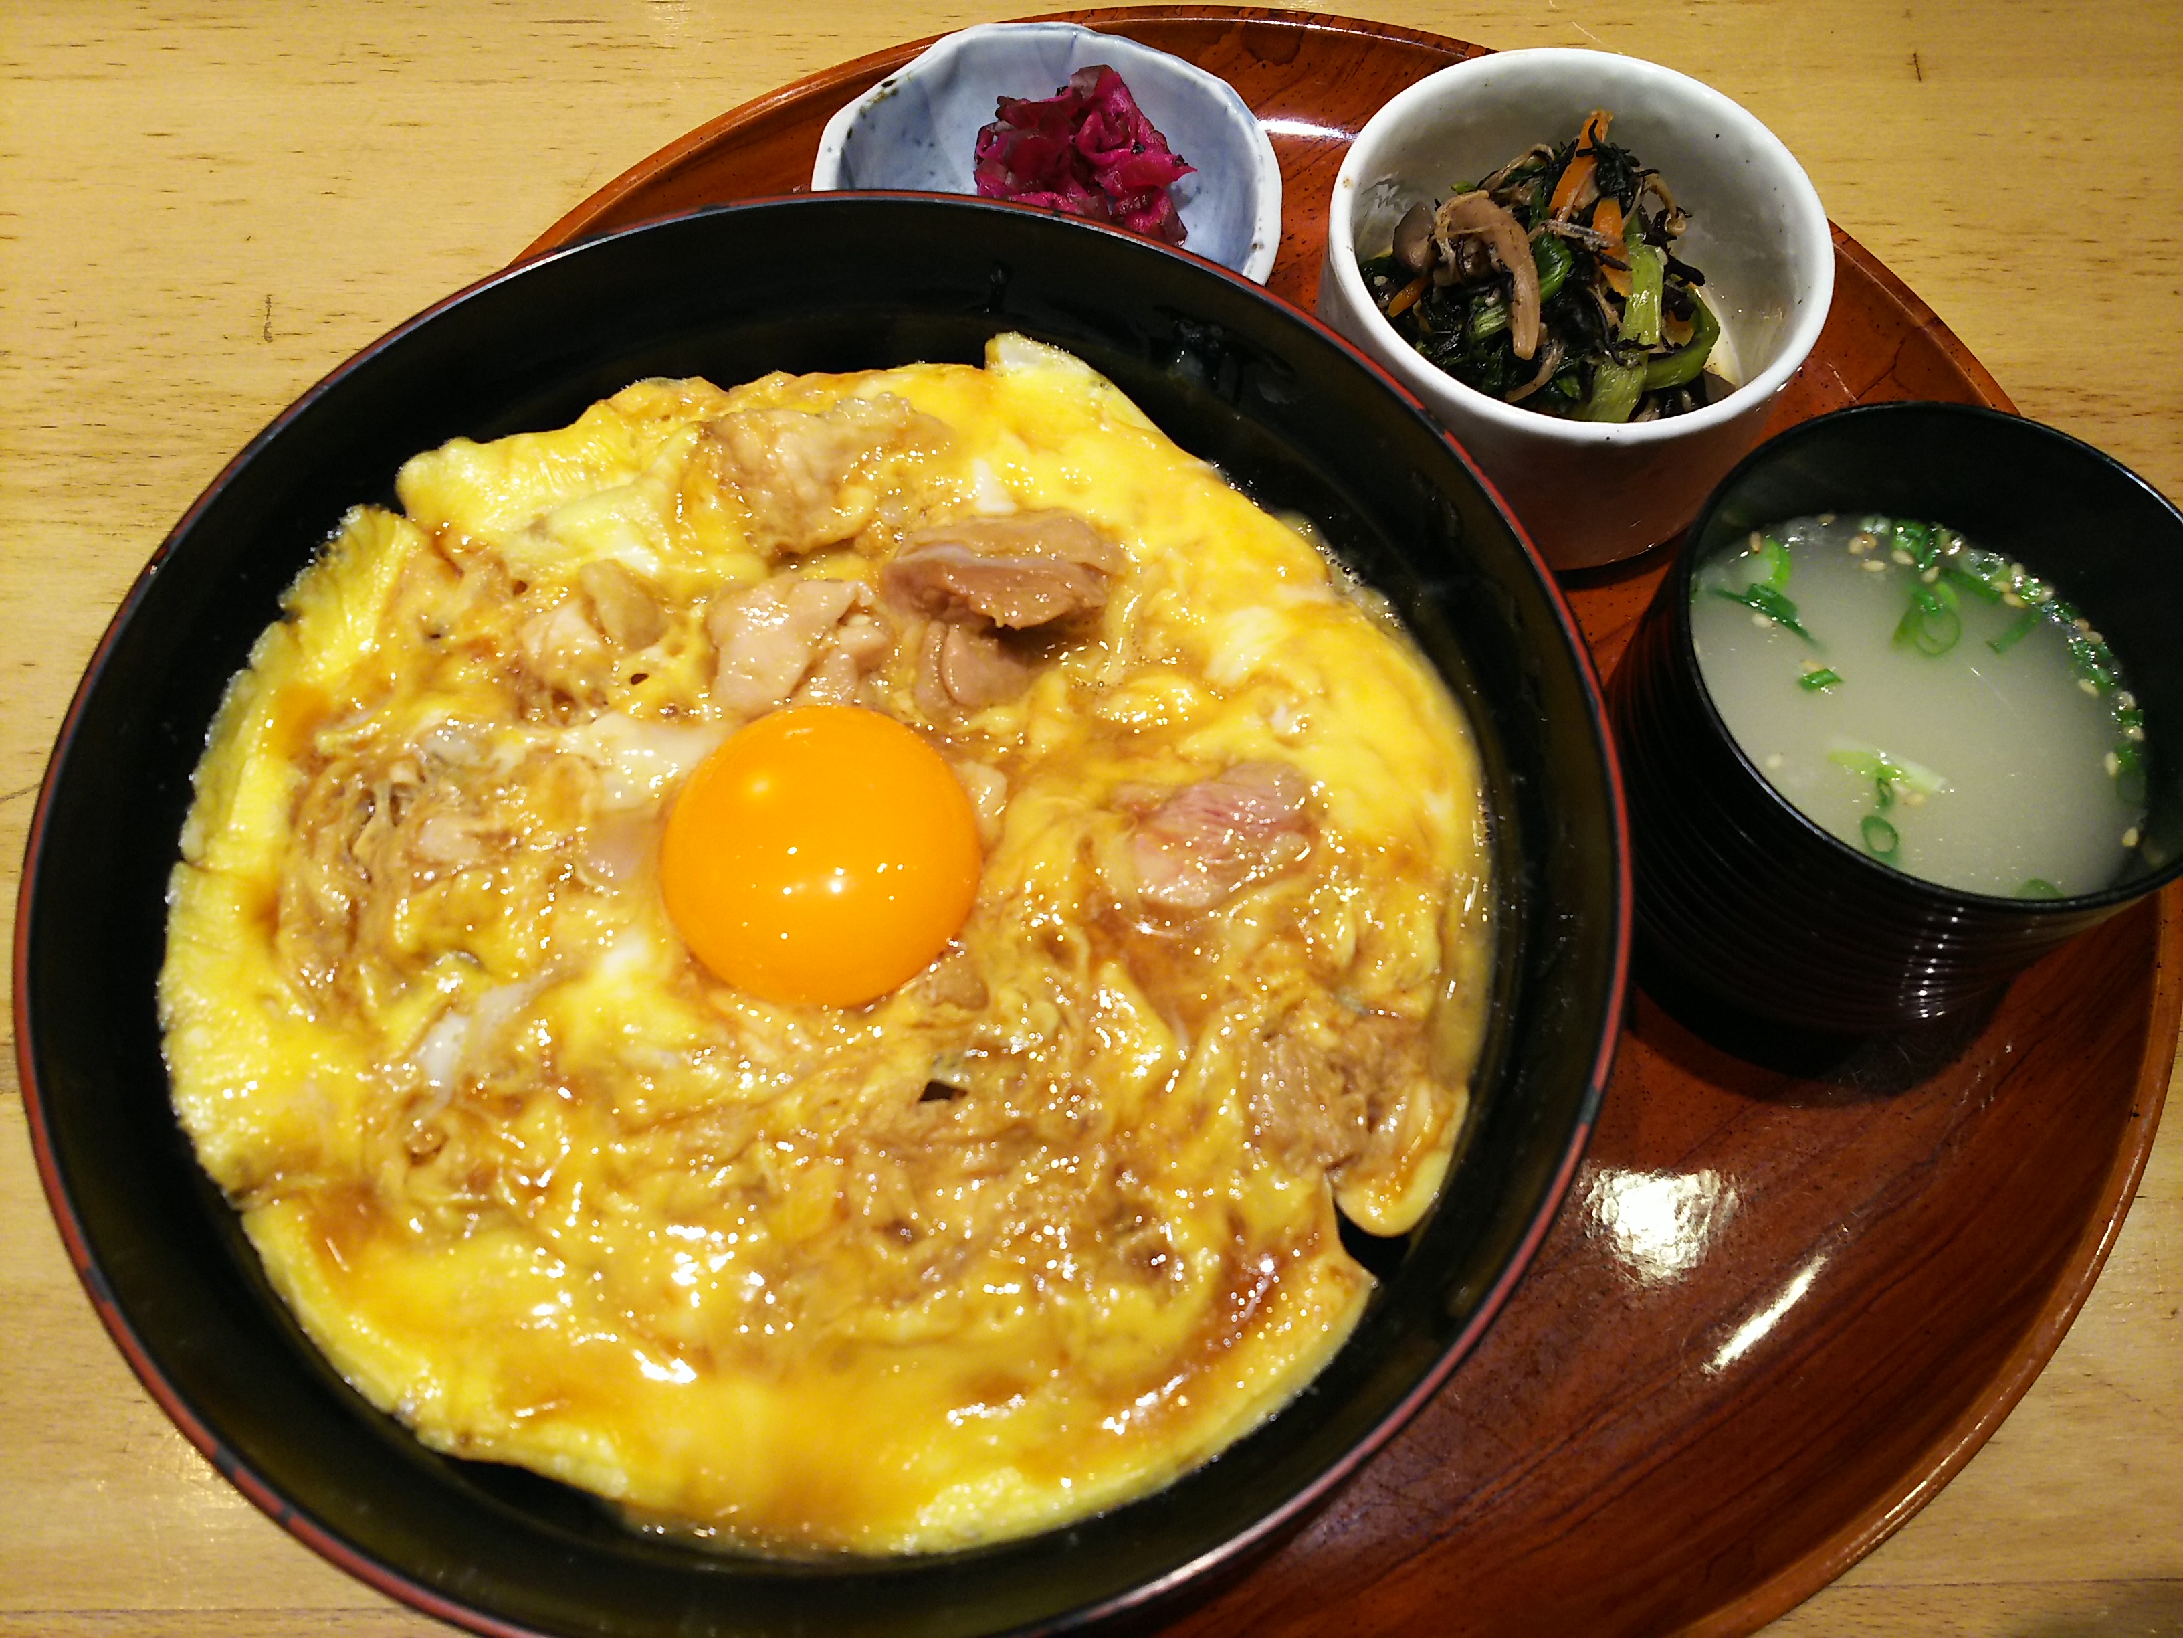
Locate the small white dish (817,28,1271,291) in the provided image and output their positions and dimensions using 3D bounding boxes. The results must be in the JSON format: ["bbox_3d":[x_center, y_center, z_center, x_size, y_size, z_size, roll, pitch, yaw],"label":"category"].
[{"bbox_3d":[-0.008,-0.106,0.309,0.085,0.030,0.085,0,67,0],"label":"small white dish"}]

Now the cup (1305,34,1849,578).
[{"bbox_3d":[0.083,-0.090,0.297,0.085,0.043,0.085,0,67,0],"label":"cup"}]

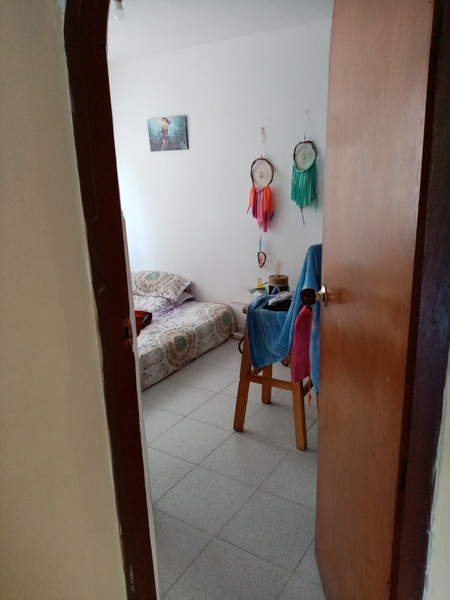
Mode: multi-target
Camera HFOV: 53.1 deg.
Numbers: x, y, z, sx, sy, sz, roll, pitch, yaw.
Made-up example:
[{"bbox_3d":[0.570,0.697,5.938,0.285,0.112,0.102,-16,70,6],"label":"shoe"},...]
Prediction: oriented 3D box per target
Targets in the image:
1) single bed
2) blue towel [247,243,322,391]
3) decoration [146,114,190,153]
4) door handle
[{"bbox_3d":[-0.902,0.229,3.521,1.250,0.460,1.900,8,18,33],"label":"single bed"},{"bbox_3d":[0.317,0.042,2.195,0.420,0.640,0.280,8,18,33],"label":"blue towel"},{"bbox_3d":[-0.512,-1.463,3.979,0.430,0.280,0.025,8,18,33],"label":"decoration"},{"bbox_3d":[0.262,-0.010,1.317,0.078,0.060,0.060,-2,15,0],"label":"door handle"}]

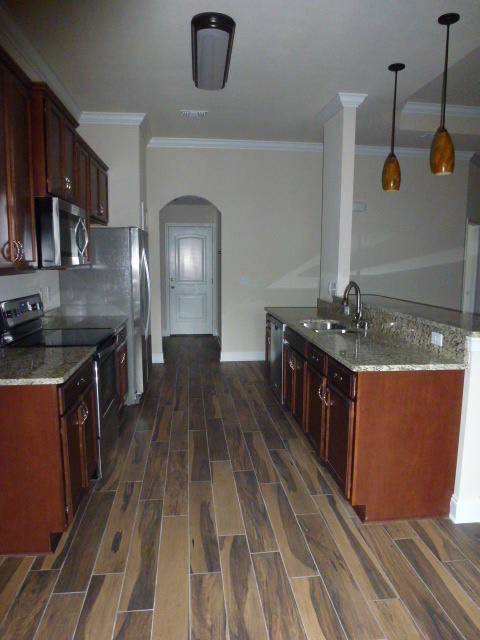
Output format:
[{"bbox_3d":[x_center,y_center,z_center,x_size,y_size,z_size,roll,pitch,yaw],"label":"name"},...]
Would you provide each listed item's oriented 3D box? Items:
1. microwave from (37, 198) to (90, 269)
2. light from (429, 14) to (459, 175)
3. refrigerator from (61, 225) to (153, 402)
[{"bbox_3d":[-1.369,-0.594,3.117,0.423,0.427,0.761,-1,8,-7],"label":"microwave"},{"bbox_3d":[1.361,-1.481,2.956,0.150,1.000,0.150,-1,8,-7],"label":"light"},{"bbox_3d":[-1.384,-0.066,4.817,0.800,1.770,0.910,-1,8,-7],"label":"refrigerator"}]

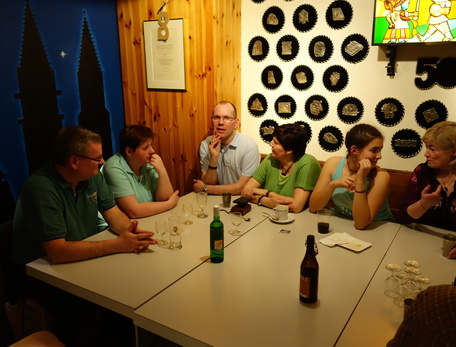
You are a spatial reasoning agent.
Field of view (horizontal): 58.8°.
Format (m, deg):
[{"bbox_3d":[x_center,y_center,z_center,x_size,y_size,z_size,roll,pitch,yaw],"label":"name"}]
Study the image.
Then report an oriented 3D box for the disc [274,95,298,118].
[{"bbox_3d":[0.433,-0.495,3.023,0.183,0.183,0.016,9,18,31],"label":"disc"}]

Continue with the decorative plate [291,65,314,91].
[{"bbox_3d":[0.546,-0.704,2.973,0.187,0.187,0.020,9,18,31],"label":"decorative plate"}]

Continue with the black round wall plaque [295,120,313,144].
[{"bbox_3d":[0.541,-0.300,3.005,0.183,0.183,0.016,9,18,31],"label":"black round wall plaque"}]

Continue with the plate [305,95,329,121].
[{"bbox_3d":[0.666,-0.487,3.010,0.190,0.190,0.020,9,18,31],"label":"plate"}]

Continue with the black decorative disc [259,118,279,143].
[{"bbox_3d":[0.331,-0.321,3.136,0.183,0.183,0.016,9,18,31],"label":"black decorative disc"}]

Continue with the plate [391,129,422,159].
[{"bbox_3d":[1.186,-0.201,2.687,0.187,0.187,0.020,9,18,31],"label":"plate"}]

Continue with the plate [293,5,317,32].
[{"bbox_3d":[0.536,-1.077,2.811,0.186,0.186,0.020,9,18,31],"label":"plate"}]

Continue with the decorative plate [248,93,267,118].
[{"bbox_3d":[0.238,-0.547,3.221,0.187,0.187,0.020,9,18,31],"label":"decorative plate"}]

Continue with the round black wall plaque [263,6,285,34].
[{"bbox_3d":[0.338,-1.136,2.992,0.187,0.187,0.020,9,18,31],"label":"round black wall plaque"}]

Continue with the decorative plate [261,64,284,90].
[{"bbox_3d":[0.347,-0.742,3.148,0.190,0.190,0.020,9,18,31],"label":"decorative plate"}]

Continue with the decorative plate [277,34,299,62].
[{"bbox_3d":[0.453,-0.934,3.026,0.190,0.190,0.020,9,18,31],"label":"decorative plate"}]

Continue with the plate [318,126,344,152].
[{"bbox_3d":[0.752,-0.257,2.960,0.187,0.187,0.020,9,18,31],"label":"plate"}]

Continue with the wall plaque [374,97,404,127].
[{"bbox_3d":[1.078,-0.411,2.700,0.187,0.187,0.020,9,18,31],"label":"wall plaque"}]

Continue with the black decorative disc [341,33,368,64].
[{"bbox_3d":[0.842,-0.822,2.667,0.183,0.183,0.016,9,18,31],"label":"black decorative disc"}]

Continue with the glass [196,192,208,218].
[{"bbox_3d":[-0.159,0.191,2.466,0.067,0.150,0.067,-1,15,-2],"label":"glass"}]

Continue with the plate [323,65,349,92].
[{"bbox_3d":[0.765,-0.673,2.875,0.188,0.188,0.025,9,18,31],"label":"plate"}]

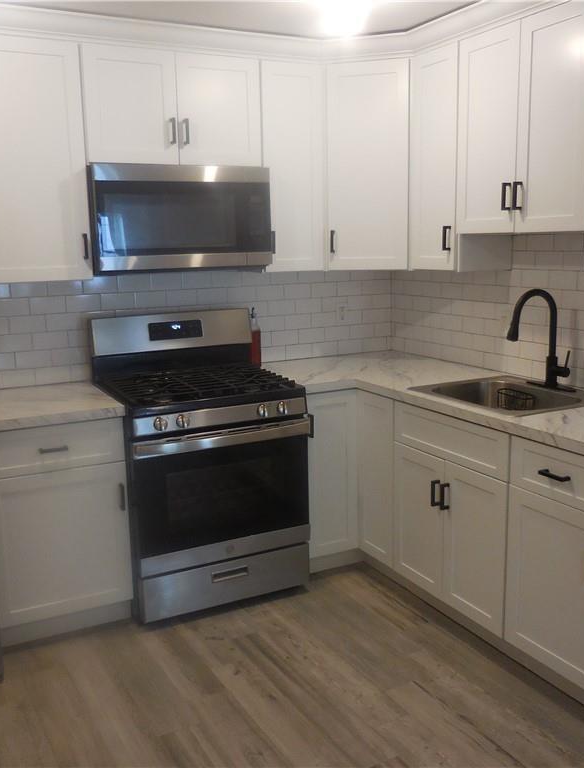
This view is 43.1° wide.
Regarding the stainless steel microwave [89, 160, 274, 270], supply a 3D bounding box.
[{"bbox_3d":[-0.521,-0.723,3.254,0.758,0.414,0.401,-7,12,-27],"label":"stainless steel microwave"}]

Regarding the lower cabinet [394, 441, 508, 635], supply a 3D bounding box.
[{"bbox_3d":[0.849,0.544,3.013,0.603,0.583,0.681,-7,12,-27],"label":"lower cabinet"}]

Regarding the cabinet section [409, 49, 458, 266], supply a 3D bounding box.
[{"bbox_3d":[0.740,-0.954,3.216,0.328,0.904,0.327,-7,12,-27],"label":"cabinet section"}]

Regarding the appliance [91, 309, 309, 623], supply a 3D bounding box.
[{"bbox_3d":[-0.411,0.312,3.301,0.758,1.210,0.676,-7,12,-27],"label":"appliance"}]

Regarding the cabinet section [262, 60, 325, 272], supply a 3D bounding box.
[{"bbox_3d":[-0.059,-0.984,3.473,0.319,0.904,0.328,-7,12,-27],"label":"cabinet section"}]

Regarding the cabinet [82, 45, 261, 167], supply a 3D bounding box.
[{"bbox_3d":[-0.544,-1.161,3.202,0.770,0.445,0.336,-7,12,-27],"label":"cabinet"}]

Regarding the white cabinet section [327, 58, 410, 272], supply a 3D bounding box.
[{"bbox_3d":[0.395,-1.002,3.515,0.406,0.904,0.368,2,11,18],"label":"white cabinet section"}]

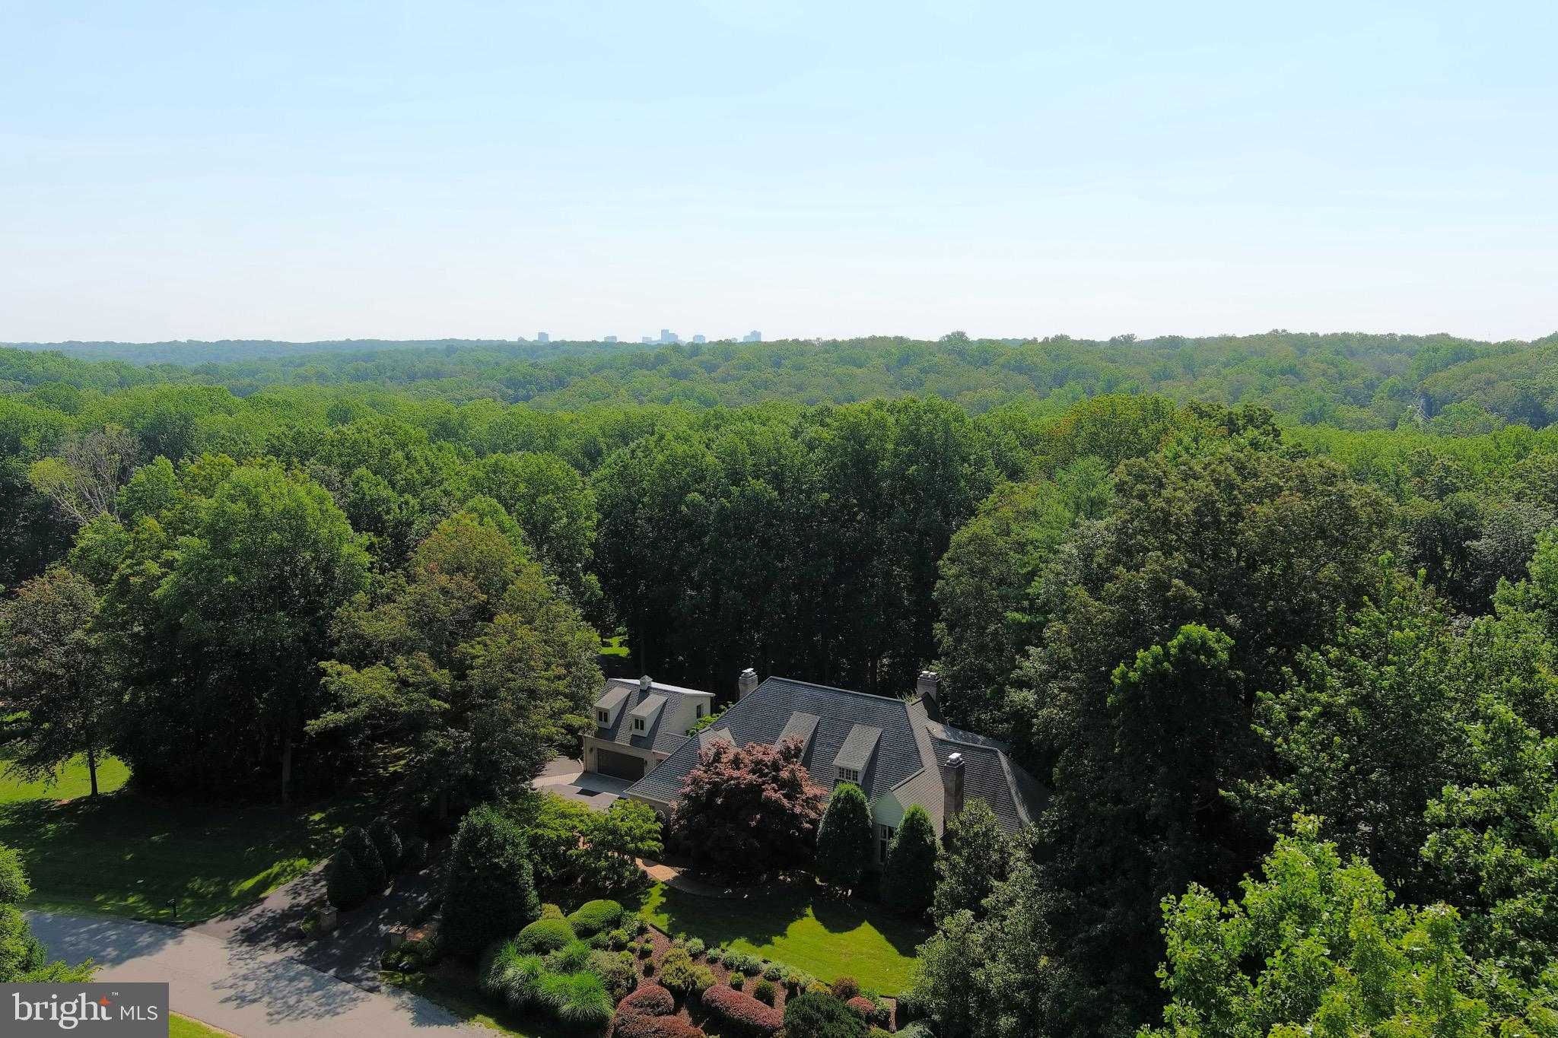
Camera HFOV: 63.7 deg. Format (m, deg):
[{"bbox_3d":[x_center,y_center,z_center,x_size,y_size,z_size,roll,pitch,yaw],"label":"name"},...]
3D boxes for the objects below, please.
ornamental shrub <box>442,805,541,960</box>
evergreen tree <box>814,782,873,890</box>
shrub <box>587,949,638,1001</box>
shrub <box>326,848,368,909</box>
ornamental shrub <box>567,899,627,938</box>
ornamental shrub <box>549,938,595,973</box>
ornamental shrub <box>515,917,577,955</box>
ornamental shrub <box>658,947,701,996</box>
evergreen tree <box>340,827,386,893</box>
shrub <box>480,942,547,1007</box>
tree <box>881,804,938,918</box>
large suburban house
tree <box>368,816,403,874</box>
[{"bbox_3d":[-18.290,22.439,78.940,6.100,9.200,6.000,-2,8,-14],"label":"ornamental shrub"},{"bbox_3d":[4.380,21.180,85.020,4.060,6.830,4.060,0,8,0],"label":"evergreen tree"},{"bbox_3d":[-9.090,24.880,68.680,2.780,2.560,2.780,0,8,0],"label":"shrub"},{"bbox_3d":[-27.470,22.720,79.790,2.500,3.660,2.500,0,8,0],"label":"shrub"},{"bbox_3d":[-12.052,25.923,82.080,3.900,1.900,3.100,-1,8,-9],"label":"ornamental shrub"},{"bbox_3d":[-11.850,24.940,71.670,2.610,1.600,2.610,0,8,0],"label":"ornamental shrub"},{"bbox_3d":[-14.775,26.109,79.328,3.800,1.800,3.400,-2,8,-11],"label":"ornamental shrub"},{"bbox_3d":[-5.490,24.920,69.460,2.420,2.270,2.420,0,8,0],"label":"ornamental shrub"},{"bbox_3d":[-27.210,22.090,81.890,3.100,4.320,3.100,0,8,0],"label":"evergreen tree"},{"bbox_3d":[-15.343,26.131,72.097,3.700,2.700,3.300,-2,8,-13],"label":"shrub"},{"bbox_3d":[8.961,23.020,85.338,3.800,7.400,3.800,1,8,6],"label":"tree"},{"bbox_3d":[1.978,19.583,108.447,43.900,10.600,24.500,5,10,32],"label":"large suburban house"},{"bbox_3d":[-29.591,24.063,93.497,2.850,4.500,2.850,-3,9,-18],"label":"tree"}]

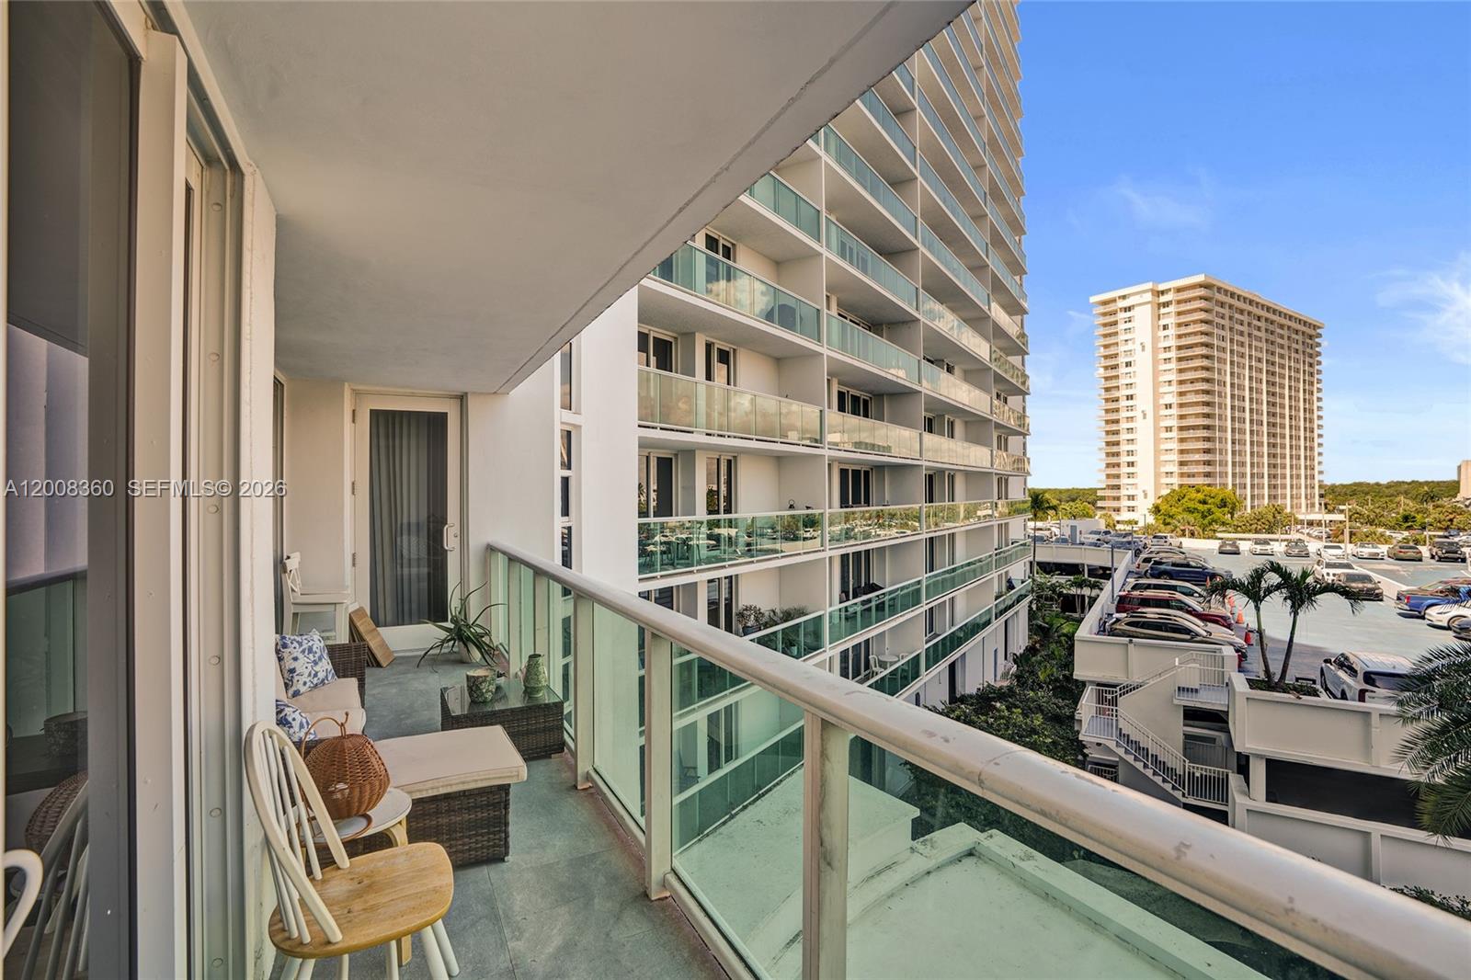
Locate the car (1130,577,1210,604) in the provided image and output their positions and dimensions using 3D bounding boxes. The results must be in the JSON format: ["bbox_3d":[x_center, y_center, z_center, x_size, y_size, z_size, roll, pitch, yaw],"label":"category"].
[{"bbox_3d":[25.030,6.160,37.200,4.950,1.800,1.930,0,0,34],"label":"car"}]

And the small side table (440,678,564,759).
[{"bbox_3d":[-1.399,1.372,3.893,0.590,0.320,0.600,0,0,-28],"label":"small side table"}]

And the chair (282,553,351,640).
[{"bbox_3d":[-3.490,1.047,5.459,0.450,1.010,0.440,0,0,-24],"label":"chair"}]

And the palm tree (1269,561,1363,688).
[{"bbox_3d":[19.600,4.550,22.100,2.500,4.300,2.500,0,0,34],"label":"palm tree"}]

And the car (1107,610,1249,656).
[{"bbox_3d":[17.643,5.783,26.300,4.650,1.620,1.850,-1,0,34],"label":"car"}]

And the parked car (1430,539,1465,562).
[{"bbox_3d":[72.200,6.100,66.200,1.900,1.870,4.600,0,0,34],"label":"parked car"}]

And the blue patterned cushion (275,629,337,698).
[{"bbox_3d":[-2.600,1.035,3.940,0.130,0.370,0.370,-20,-2,4],"label":"blue patterned cushion"}]

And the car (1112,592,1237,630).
[{"bbox_3d":[22.050,6.180,32.930,4.950,1.800,1.940,0,0,34],"label":"car"}]

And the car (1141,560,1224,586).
[{"bbox_3d":[31.523,5.806,45.500,4.850,1.700,1.920,-1,0,34],"label":"car"}]

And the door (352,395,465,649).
[{"bbox_3d":[-3.070,0.310,6.150,0.940,2.400,0.080,0,0,-27],"label":"door"}]

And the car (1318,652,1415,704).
[{"bbox_3d":[20.260,6.160,20.660,1.950,1.780,4.950,0,0,34],"label":"car"}]

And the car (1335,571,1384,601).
[{"bbox_3d":[41.760,6.390,43.730,1.830,1.450,4.700,0,0,34],"label":"car"}]

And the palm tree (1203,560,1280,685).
[{"bbox_3d":[14.440,3.759,18.600,1.950,3.250,1.950,-1,0,34],"label":"palm tree"}]

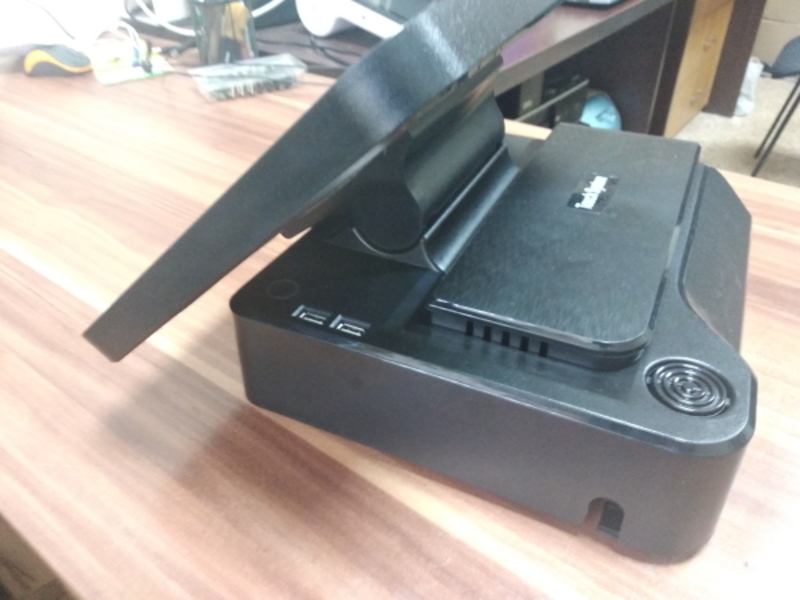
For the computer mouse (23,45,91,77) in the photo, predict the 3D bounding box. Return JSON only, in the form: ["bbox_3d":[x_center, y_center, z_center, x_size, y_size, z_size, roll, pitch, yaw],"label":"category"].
[{"bbox_3d":[-0.509,-0.358,0.890,0.099,0.037,0.061,1,37,4],"label":"computer mouse"}]

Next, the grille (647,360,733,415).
[{"bbox_3d":[0.122,0.037,0.254,0.034,0.004,0.034,16,42,23],"label":"grille"}]

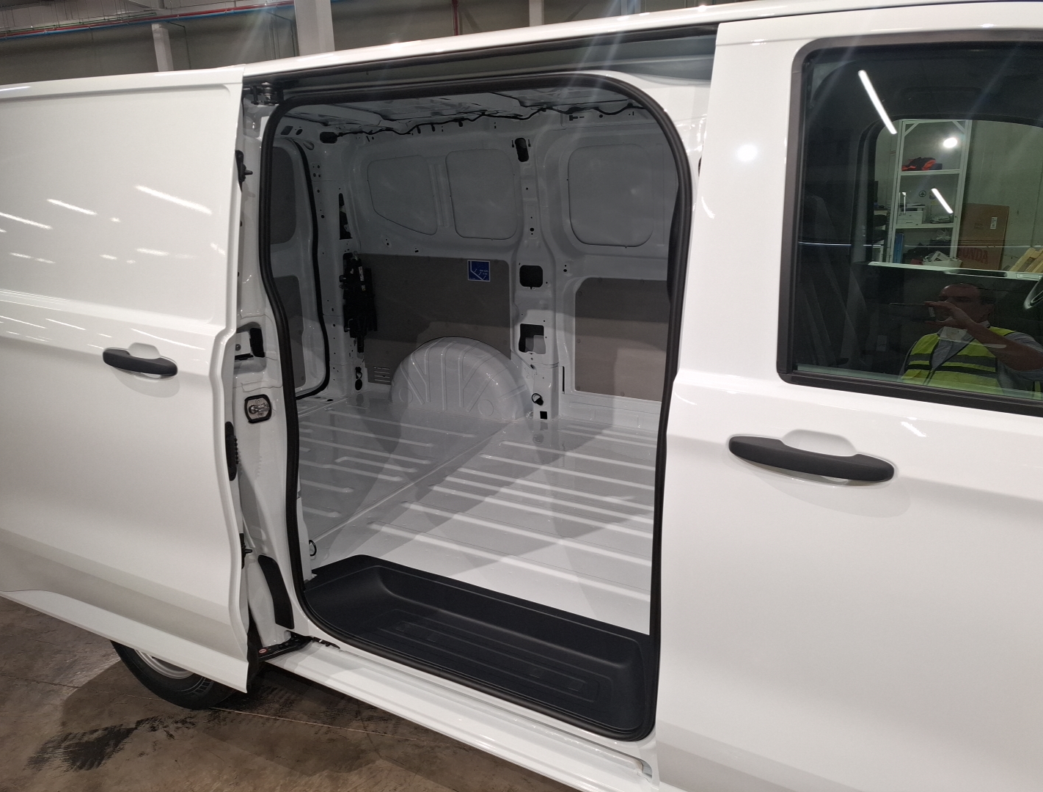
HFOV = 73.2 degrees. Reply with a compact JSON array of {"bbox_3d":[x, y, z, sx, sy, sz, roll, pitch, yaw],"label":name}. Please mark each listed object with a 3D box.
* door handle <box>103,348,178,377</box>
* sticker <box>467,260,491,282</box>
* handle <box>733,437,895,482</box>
[{"bbox_3d":[-0.939,-0.078,1.691,0.250,0.039,0.049,7,18,24],"label":"door handle"},{"bbox_3d":[-0.216,-0.639,3.588,0.132,0.099,0.003,8,19,27],"label":"sticker"},{"bbox_3d":[0.464,0.106,1.146,0.253,0.039,0.049,8,19,27],"label":"handle"}]

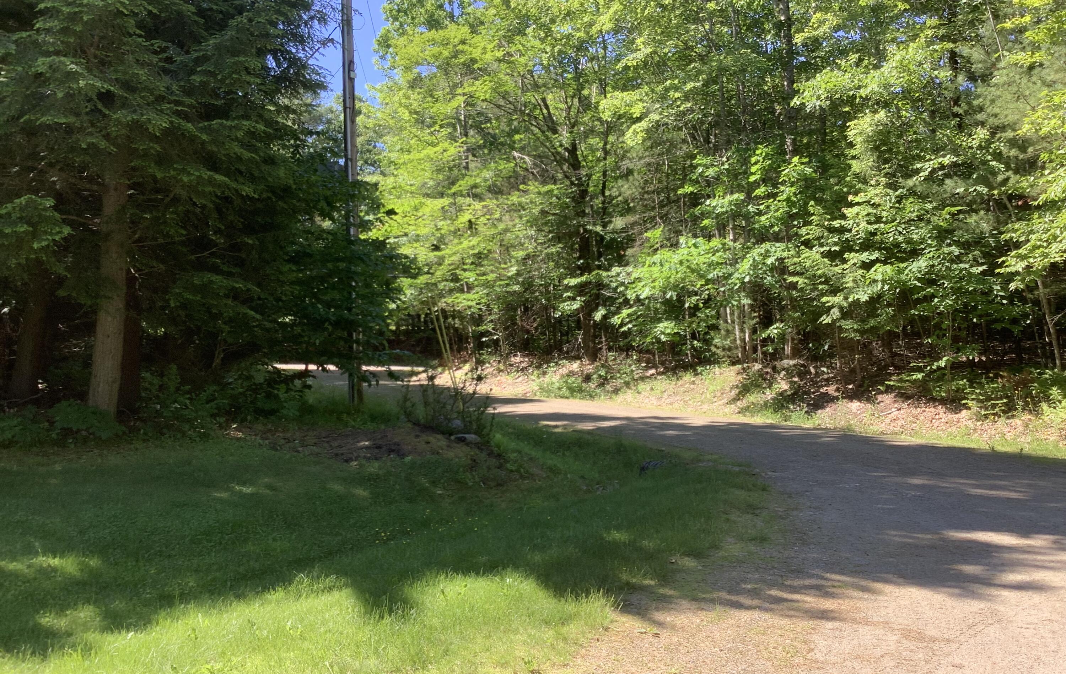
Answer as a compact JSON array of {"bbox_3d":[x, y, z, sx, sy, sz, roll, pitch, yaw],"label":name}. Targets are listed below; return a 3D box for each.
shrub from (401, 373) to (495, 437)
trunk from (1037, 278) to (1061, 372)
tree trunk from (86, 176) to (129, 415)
[{"bbox_3d":[-1.297,1.018,14.500,1.400,1.020,1.200,-1,-1,-5],"label":"shrub"},{"bbox_3d":[9.187,-0.230,17.000,0.200,1.680,0.160,-12,-1,28],"label":"trunk"},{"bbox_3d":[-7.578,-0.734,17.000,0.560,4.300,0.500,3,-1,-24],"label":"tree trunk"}]

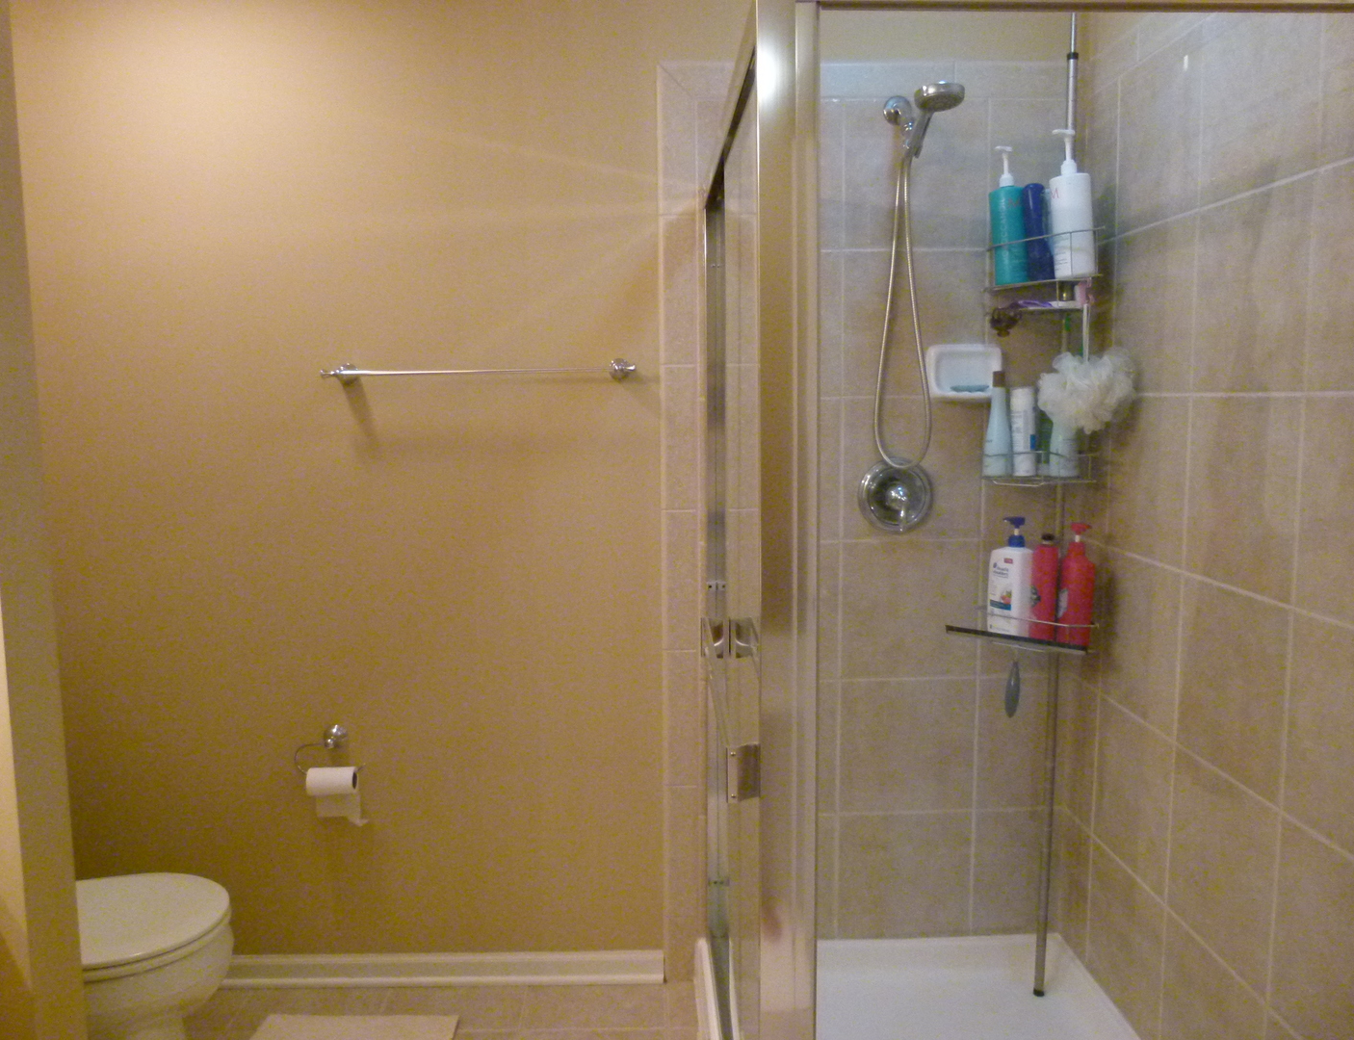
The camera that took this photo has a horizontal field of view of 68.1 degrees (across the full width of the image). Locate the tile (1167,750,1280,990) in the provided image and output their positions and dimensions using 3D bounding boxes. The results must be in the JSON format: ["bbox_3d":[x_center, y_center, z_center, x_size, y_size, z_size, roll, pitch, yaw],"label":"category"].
[{"bbox_3d":[0.954,0.606,1.767,0.012,0.325,0.317,-1,7,-2],"label":"tile"}]

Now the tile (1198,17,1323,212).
[{"bbox_3d":[0.936,-0.697,1.612,0.012,0.325,0.317,-1,7,-2],"label":"tile"}]

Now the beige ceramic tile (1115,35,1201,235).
[{"bbox_3d":[0.948,-0.747,1.963,0.010,0.329,0.326,-1,7,-2],"label":"beige ceramic tile"}]

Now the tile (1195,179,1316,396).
[{"bbox_3d":[0.962,-0.378,1.675,0.010,0.329,0.326,-1,7,-2],"label":"tile"}]

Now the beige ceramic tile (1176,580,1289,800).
[{"bbox_3d":[0.970,0.284,1.753,0.010,0.329,0.326,-1,7,-2],"label":"beige ceramic tile"}]

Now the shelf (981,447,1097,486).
[{"bbox_3d":[0.772,-0.110,2.134,0.240,0.075,0.170,5,9,39],"label":"shelf"}]

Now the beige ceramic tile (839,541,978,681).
[{"bbox_3d":[0.552,0.214,2.379,0.326,0.329,0.010,-1,7,-2],"label":"beige ceramic tile"}]

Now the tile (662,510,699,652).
[{"bbox_3d":[0.010,0.141,2.308,0.078,0.323,0.010,-1,7,-1],"label":"tile"}]

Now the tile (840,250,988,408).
[{"bbox_3d":[0.536,-0.439,2.263,0.325,0.325,0.012,-1,7,-2],"label":"tile"}]

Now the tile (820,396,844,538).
[{"bbox_3d":[0.213,-0.108,2.293,0.325,0.325,0.012,-1,7,-2],"label":"tile"}]

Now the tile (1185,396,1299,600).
[{"bbox_3d":[0.945,-0.046,1.689,0.012,0.325,0.317,-1,7,-2],"label":"tile"}]

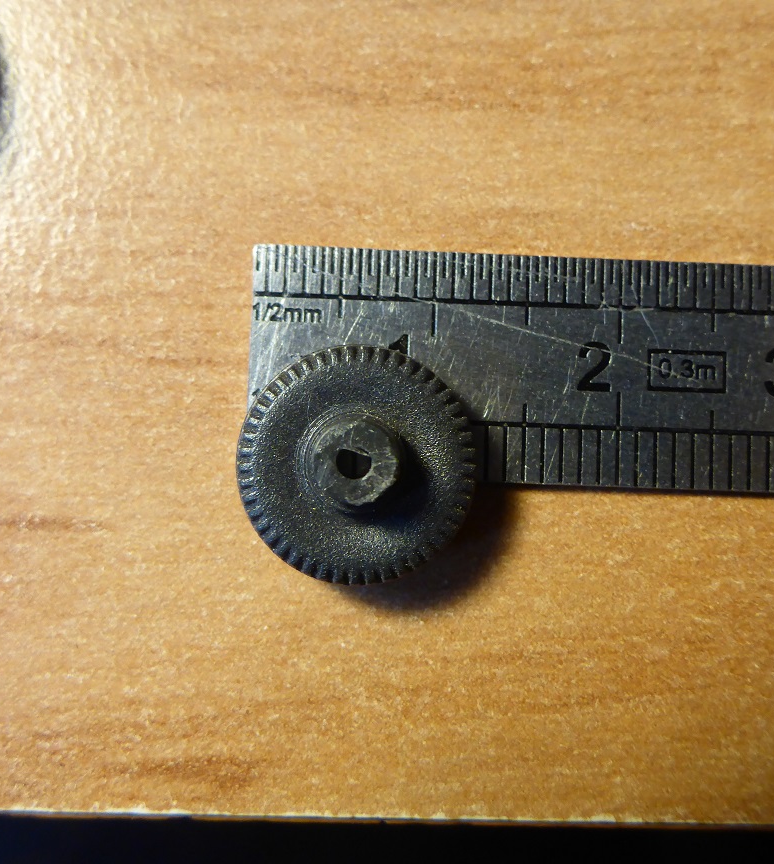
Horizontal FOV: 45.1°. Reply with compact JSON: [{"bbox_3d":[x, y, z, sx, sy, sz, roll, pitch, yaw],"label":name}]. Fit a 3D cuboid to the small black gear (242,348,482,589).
[{"bbox_3d":[-0.002,0.002,0.048,0.012,0.003,0.012,0,85,-1],"label":"small black gear"}]

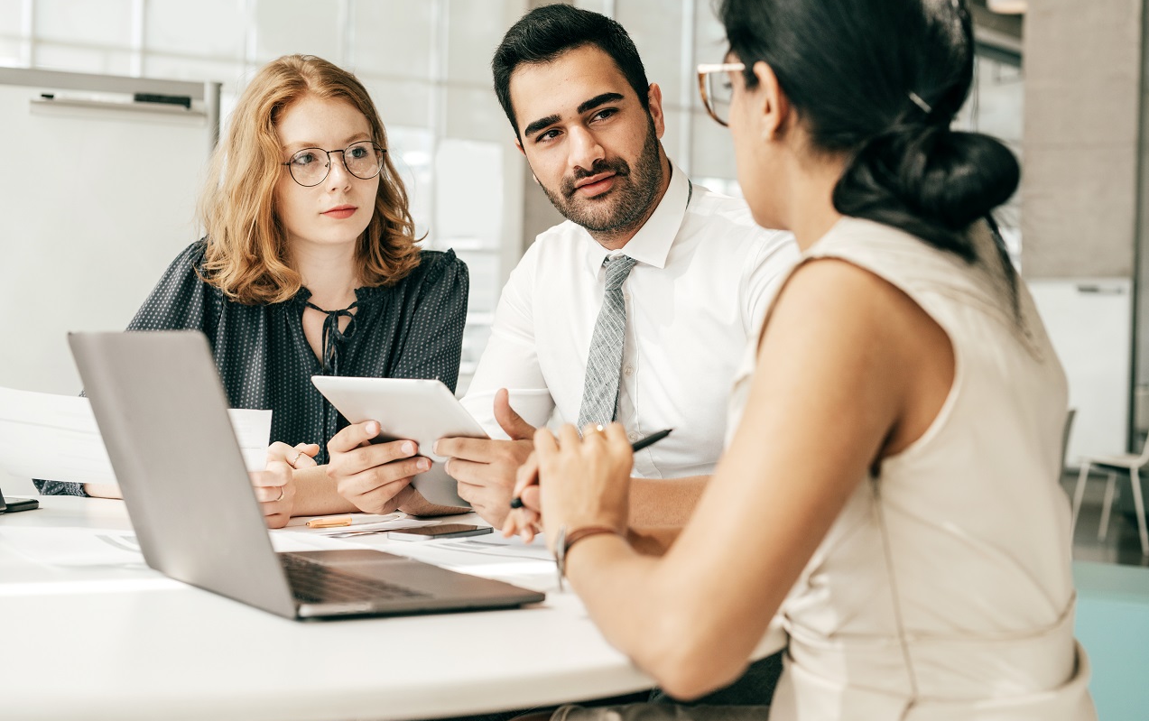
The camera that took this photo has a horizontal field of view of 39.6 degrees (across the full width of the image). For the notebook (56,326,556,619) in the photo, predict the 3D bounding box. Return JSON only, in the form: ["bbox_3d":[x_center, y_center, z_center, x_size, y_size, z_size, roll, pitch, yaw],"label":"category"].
[{"bbox_3d":[-0.224,0.083,1.290,0.287,0.205,0.304,2,0,-35],"label":"notebook"}]

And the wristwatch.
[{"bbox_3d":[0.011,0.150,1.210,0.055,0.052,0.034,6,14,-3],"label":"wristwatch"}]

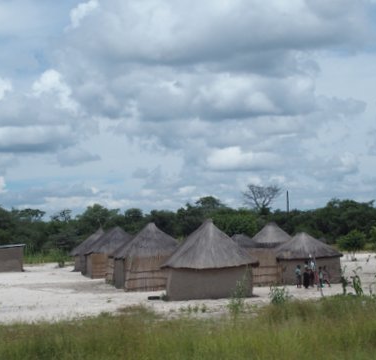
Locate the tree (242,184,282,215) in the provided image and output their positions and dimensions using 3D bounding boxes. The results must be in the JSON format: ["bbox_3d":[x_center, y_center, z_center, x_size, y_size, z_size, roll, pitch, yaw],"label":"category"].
[{"bbox_3d":[8.706,5.012,122.222,4.700,8.600,4.500,-2,-3,4],"label":"tree"}]

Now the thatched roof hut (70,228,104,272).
[{"bbox_3d":[-8.807,6.918,104.107,5.500,4.150,5.500,-2,-3,-5],"label":"thatched roof hut"}]

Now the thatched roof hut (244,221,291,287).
[{"bbox_3d":[5.312,4.662,67.601,3.800,3.900,3.800,-2,-3,4],"label":"thatched roof hut"}]

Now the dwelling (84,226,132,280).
[{"bbox_3d":[-5.826,5.883,86.107,5.300,4.150,5.300,-2,-3,-4],"label":"dwelling"}]

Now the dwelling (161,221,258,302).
[{"bbox_3d":[1.166,4.086,55.606,4.950,4.100,4.950,-2,-3,1],"label":"dwelling"}]

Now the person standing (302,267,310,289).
[{"bbox_3d":[6.777,5.397,60.040,0.500,1.550,0.380,-2,-3,6],"label":"person standing"}]

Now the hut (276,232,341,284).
[{"bbox_3d":[7.473,4.822,65.383,4.100,3.200,4.100,-2,-3,6],"label":"hut"}]

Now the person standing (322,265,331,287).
[{"bbox_3d":[7.864,5.524,60.031,0.420,1.220,0.330,-2,-3,7],"label":"person standing"}]

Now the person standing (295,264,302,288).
[{"bbox_3d":[6.269,5.549,60.033,0.420,1.280,0.330,-2,-3,6],"label":"person standing"}]

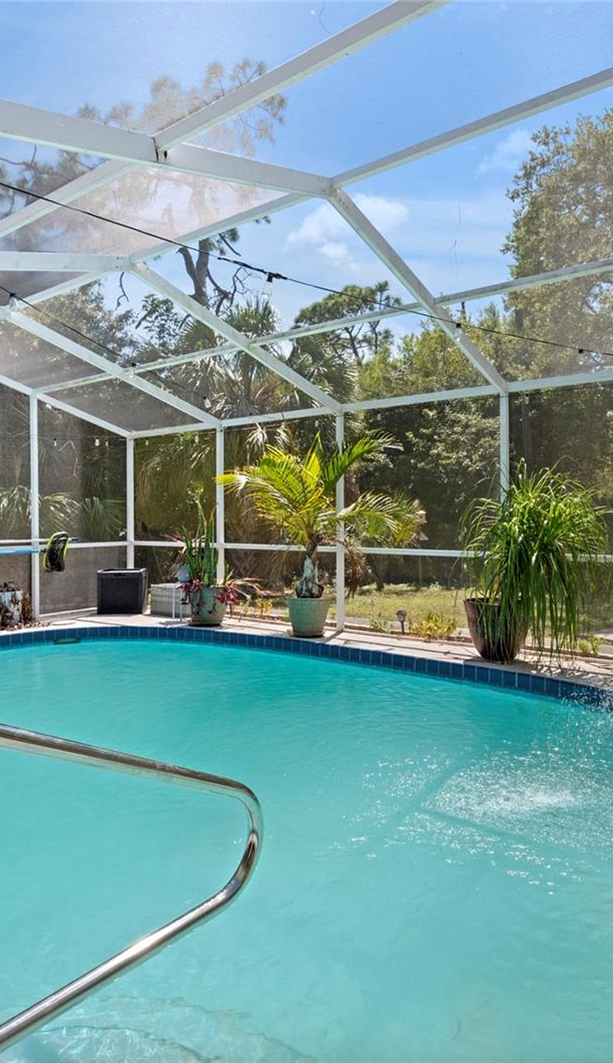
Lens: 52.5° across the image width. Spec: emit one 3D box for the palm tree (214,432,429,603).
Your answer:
[{"bbox_3d":[0.130,-0.164,6.648,2.100,1.750,1.750,0,1,0],"label":"palm tree"}]

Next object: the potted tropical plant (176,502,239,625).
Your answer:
[{"bbox_3d":[-1.205,0.383,7.510,0.720,1.460,0.660,0,1,-9],"label":"potted tropical plant"}]

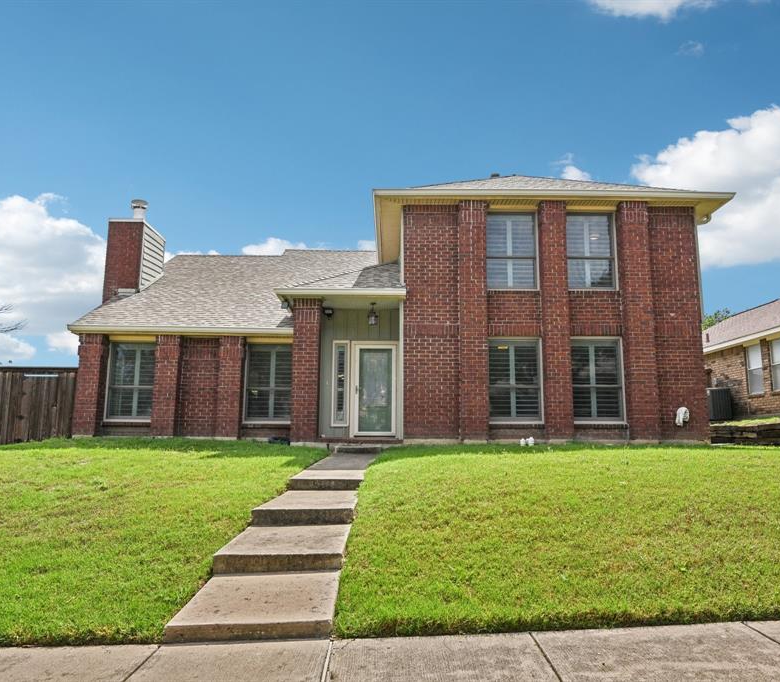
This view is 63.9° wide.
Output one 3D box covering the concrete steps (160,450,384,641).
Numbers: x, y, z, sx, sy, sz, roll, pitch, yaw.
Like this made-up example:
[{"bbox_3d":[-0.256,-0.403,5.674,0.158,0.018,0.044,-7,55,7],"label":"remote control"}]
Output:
[{"bbox_3d":[-0.781,1.963,8.001,0.980,0.720,9.300,1,-8,0],"label":"concrete steps"}]

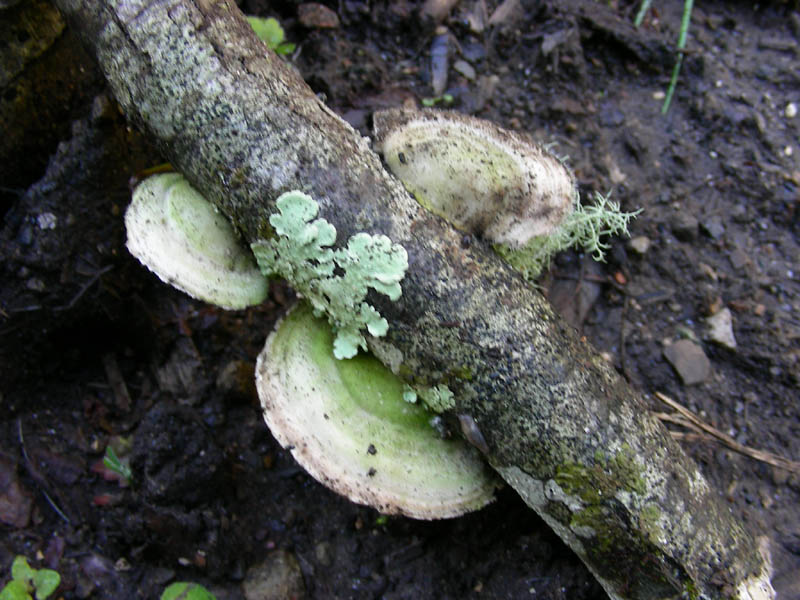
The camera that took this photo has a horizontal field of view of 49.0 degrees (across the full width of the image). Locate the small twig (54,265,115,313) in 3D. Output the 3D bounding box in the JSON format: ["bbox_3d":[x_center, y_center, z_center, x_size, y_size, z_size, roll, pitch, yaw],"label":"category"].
[{"bbox_3d":[-0.147,-0.005,0.412,0.006,0.003,0.034,38,66,18],"label":"small twig"}]

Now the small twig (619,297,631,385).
[{"bbox_3d":[0.104,0.017,0.408,0.004,0.002,0.046,6,60,2],"label":"small twig"}]

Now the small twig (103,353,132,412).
[{"bbox_3d":[-0.125,0.036,0.388,0.005,0.004,0.030,-22,63,-14],"label":"small twig"}]

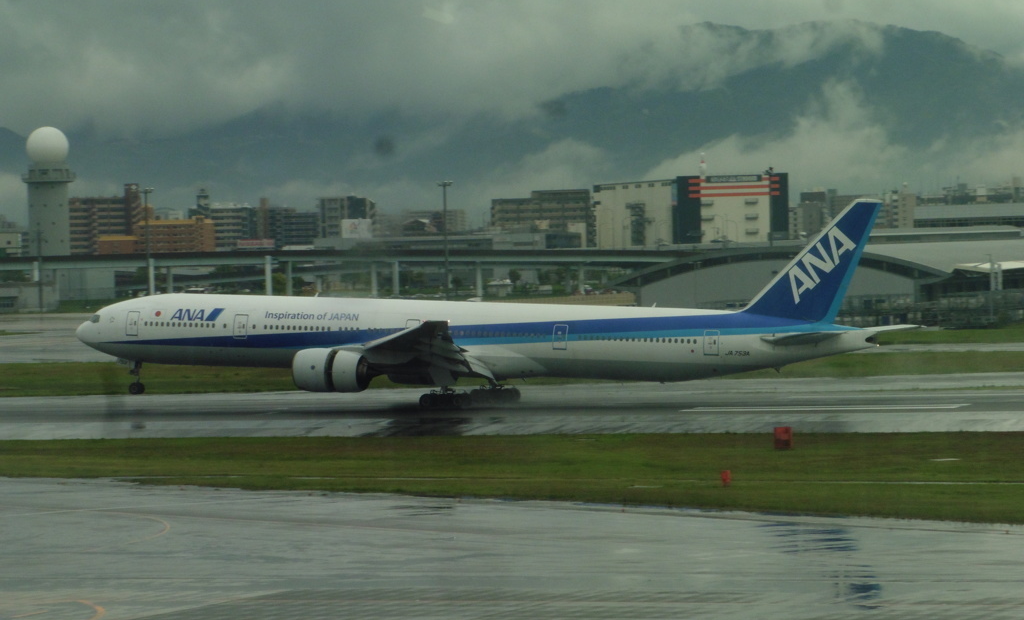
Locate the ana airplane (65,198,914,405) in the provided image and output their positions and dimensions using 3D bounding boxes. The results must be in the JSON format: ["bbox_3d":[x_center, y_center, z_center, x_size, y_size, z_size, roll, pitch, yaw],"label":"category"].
[{"bbox_3d":[-3.650,-0.882,387.926,73.900,18.500,60.900,2,2,20],"label":"ana airplane"}]

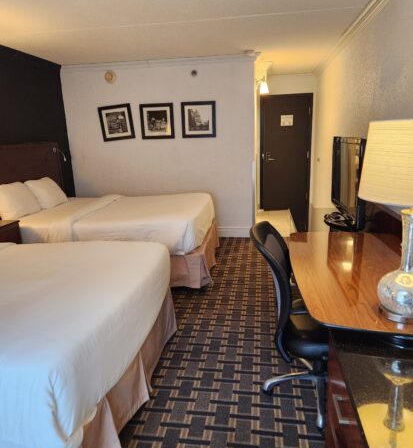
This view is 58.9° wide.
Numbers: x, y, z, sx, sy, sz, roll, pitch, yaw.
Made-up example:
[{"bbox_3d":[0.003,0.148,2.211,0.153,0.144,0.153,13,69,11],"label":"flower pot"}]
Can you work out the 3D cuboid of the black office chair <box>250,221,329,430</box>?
[{"bbox_3d":[0.603,0.474,1.954,0.680,0.970,0.580,2,14,15],"label":"black office chair"}]

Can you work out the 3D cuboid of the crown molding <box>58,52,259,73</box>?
[{"bbox_3d":[-0.648,-2.102,4.793,2.700,0.085,0.080,0,14,9],"label":"crown molding"}]

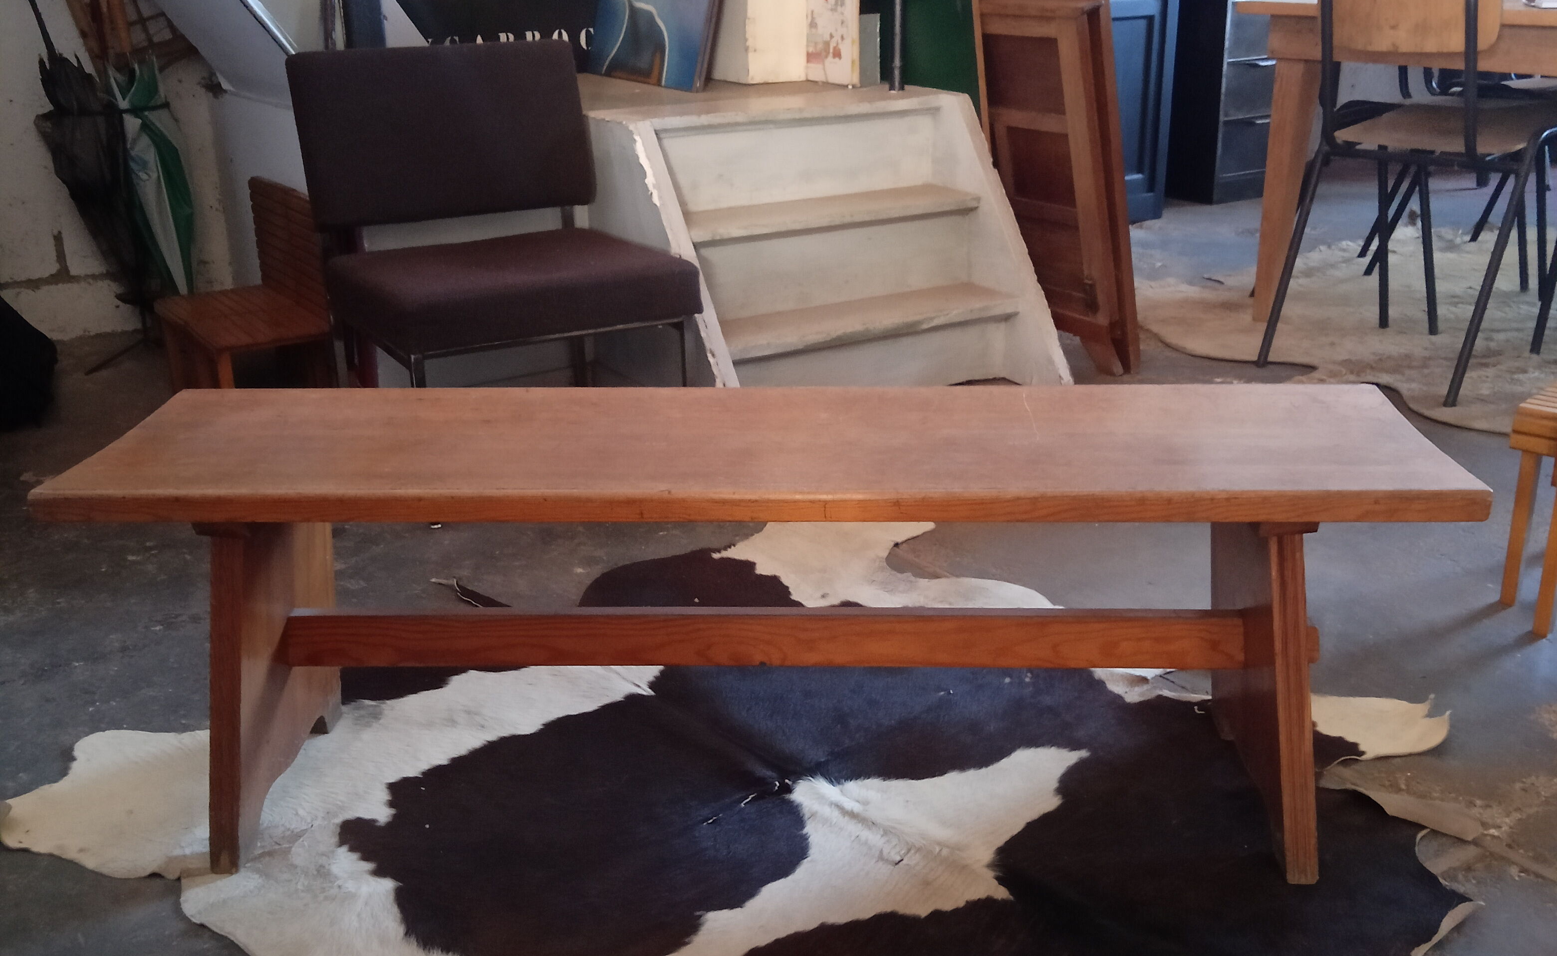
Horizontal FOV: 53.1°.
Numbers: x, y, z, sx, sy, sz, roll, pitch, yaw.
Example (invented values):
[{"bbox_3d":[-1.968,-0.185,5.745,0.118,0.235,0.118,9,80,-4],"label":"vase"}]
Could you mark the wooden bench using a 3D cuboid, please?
[{"bbox_3d":[-0.017,0.167,1.746,1.410,0.450,0.357,0,20,2],"label":"wooden bench"}]

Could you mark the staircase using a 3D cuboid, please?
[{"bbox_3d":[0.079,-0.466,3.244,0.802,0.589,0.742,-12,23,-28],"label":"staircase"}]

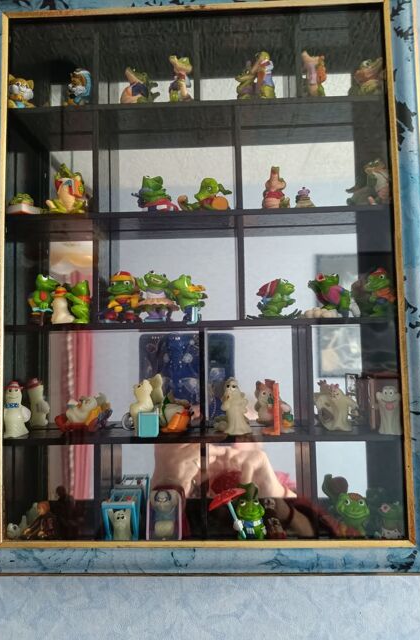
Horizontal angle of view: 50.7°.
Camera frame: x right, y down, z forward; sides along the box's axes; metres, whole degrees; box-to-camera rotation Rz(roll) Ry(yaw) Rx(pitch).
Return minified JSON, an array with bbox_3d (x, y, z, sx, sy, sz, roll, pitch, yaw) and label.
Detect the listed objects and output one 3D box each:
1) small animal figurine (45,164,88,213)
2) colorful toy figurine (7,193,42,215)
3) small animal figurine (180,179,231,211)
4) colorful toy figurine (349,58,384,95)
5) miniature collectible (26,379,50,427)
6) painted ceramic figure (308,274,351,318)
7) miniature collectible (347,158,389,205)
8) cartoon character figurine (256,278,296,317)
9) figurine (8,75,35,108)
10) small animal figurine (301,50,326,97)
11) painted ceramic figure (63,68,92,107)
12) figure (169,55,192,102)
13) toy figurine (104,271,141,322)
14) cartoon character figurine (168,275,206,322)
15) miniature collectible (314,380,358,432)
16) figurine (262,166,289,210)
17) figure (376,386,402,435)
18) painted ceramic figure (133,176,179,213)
[{"bbox_3d":[-0.110,-0.100,0.346,0.030,0.041,0.024,-1,-4,2],"label":"small animal figurine"},{"bbox_3d":[-0.149,-0.088,0.355,0.025,0.021,0.027,1,-4,-26],"label":"colorful toy figurine"},{"bbox_3d":[-0.004,-0.096,0.343,0.037,0.028,0.021,1,-4,-22],"label":"small animal figurine"},{"bbox_3d":[0.123,-0.187,0.347,0.024,0.036,0.020,-3,-4,24],"label":"colorful toy figurine"},{"bbox_3d":[-0.154,0.073,0.398,0.020,0.042,0.018,-2,-4,12],"label":"miniature collectible"},{"bbox_3d":[0.090,-0.019,0.335,0.029,0.035,0.020,0,-4,-15],"label":"painted ceramic figure"},{"bbox_3d":[0.122,-0.105,0.341,0.029,0.039,0.022,-5,-5,42],"label":"miniature collectible"},{"bbox_3d":[0.051,-0.016,0.336,0.031,0.031,0.022,-3,-4,24],"label":"cartoon character figurine"},{"bbox_3d":[-0.154,-0.182,0.362,0.026,0.036,0.023,1,-4,-26],"label":"figurine"},{"bbox_3d":[0.080,-0.190,0.353,0.023,0.042,0.019,3,-5,-43],"label":"small animal figurine"},{"bbox_3d":[-0.103,-0.179,0.345,0.020,0.033,0.019,1,-4,-29],"label":"painted ceramic figure"},{"bbox_3d":[-0.025,-0.189,0.357,0.019,0.043,0.023,-4,-5,37],"label":"figure"},{"bbox_3d":[-0.067,-0.017,0.340,0.025,0.040,0.023,-2,-4,8],"label":"toy figurine"},{"bbox_3d":[-0.016,-0.015,0.338,0.028,0.037,0.022,-1,-4,5],"label":"cartoon character figurine"},{"bbox_3d":[0.095,0.064,0.331,0.031,0.036,0.022,-3,-4,25],"label":"miniature collectible"},{"bbox_3d":[0.051,-0.101,0.342,0.019,0.036,0.021,-2,-4,19],"label":"figurine"},{"bbox_3d":[0.134,0.065,0.333,0.020,0.036,0.016,-2,-4,10],"label":"figure"},{"bbox_3d":[-0.042,-0.096,0.344,0.032,0.031,0.021,0,-4,-13],"label":"painted ceramic figure"}]

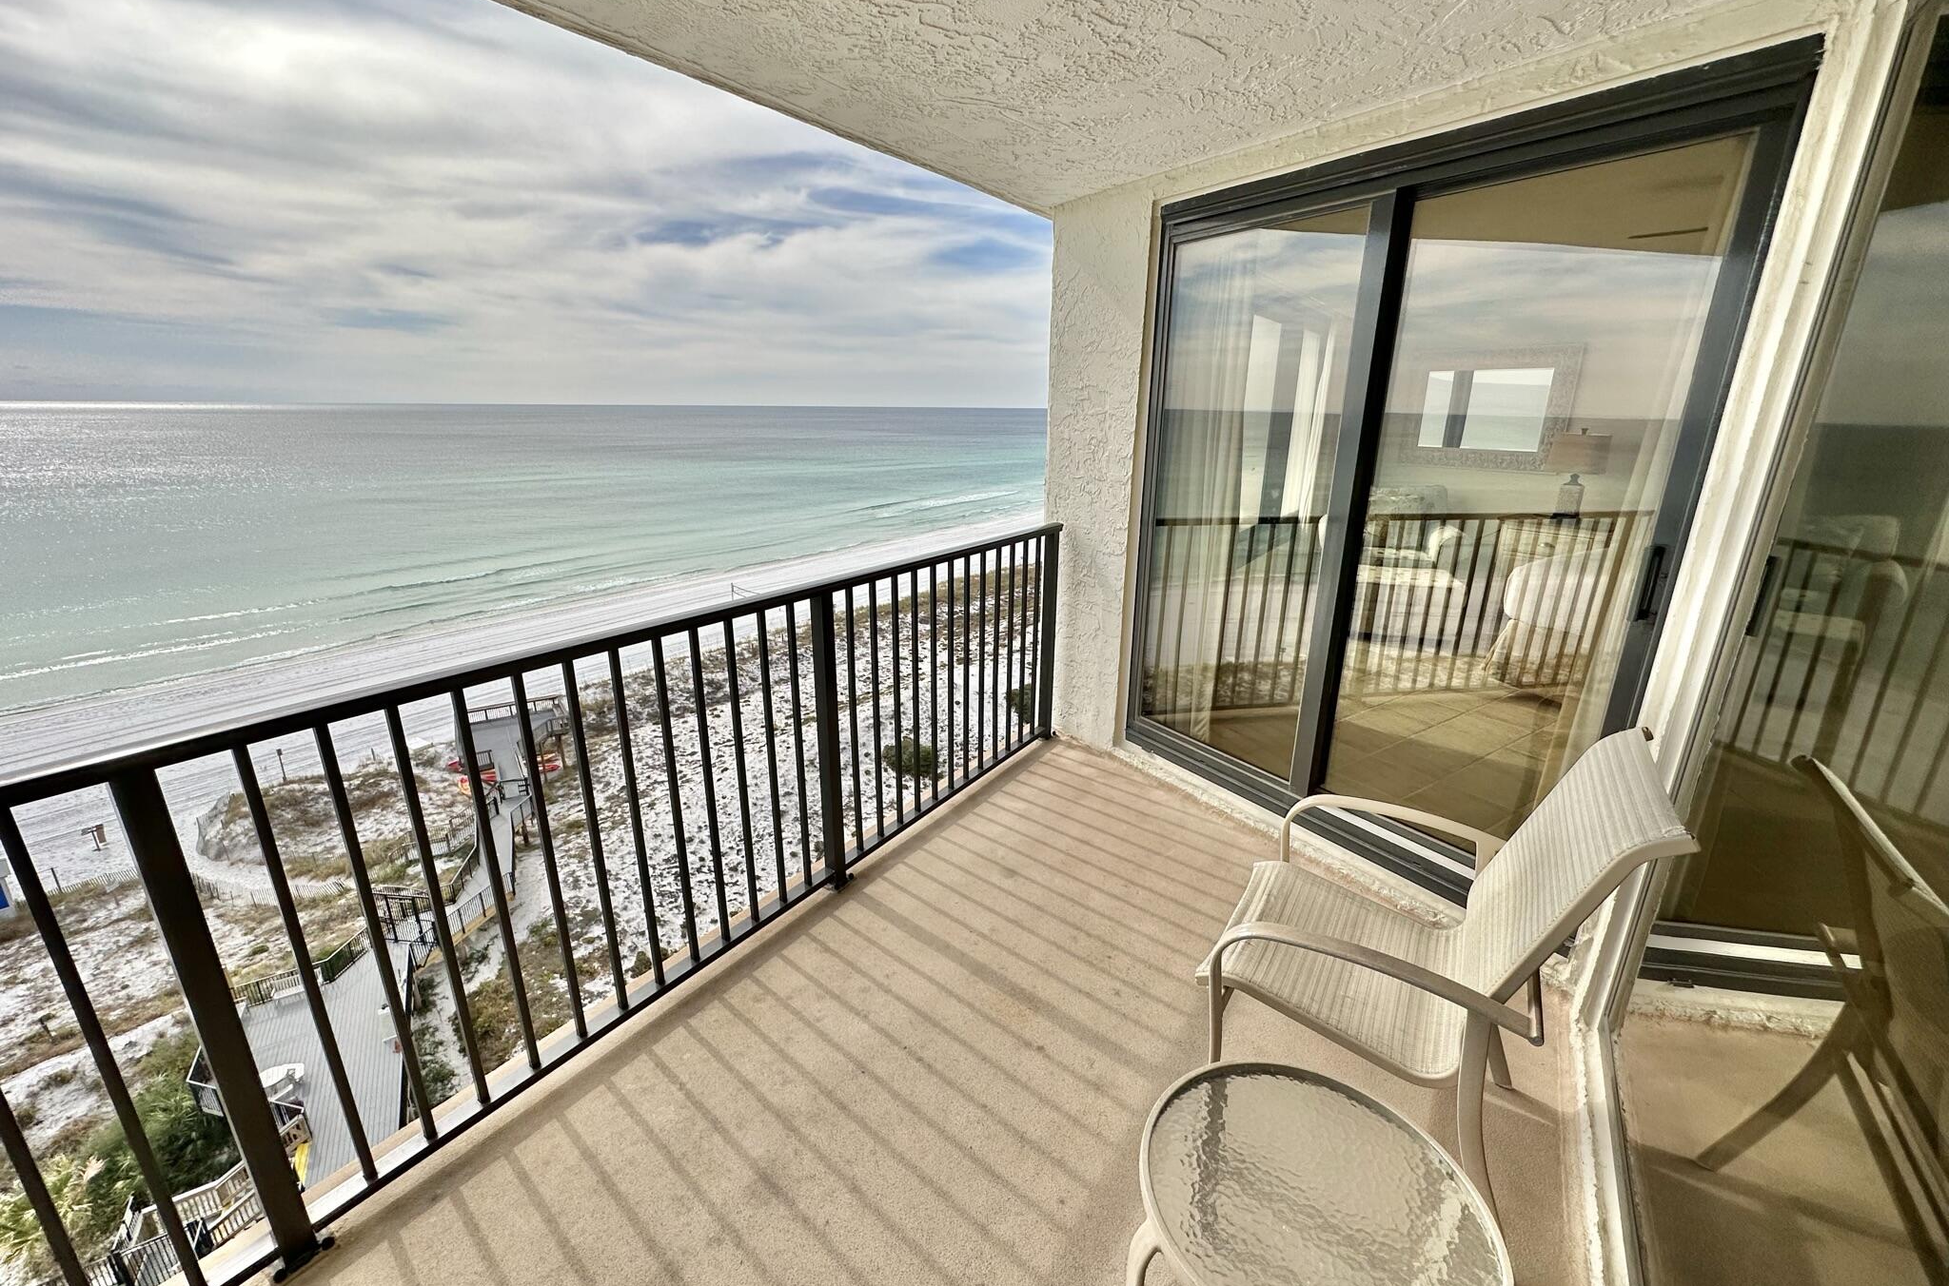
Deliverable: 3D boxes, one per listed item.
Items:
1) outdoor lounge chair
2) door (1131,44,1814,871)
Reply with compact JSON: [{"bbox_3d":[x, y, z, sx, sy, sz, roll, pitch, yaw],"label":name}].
[{"bbox_3d":[0.922,0.655,1.721,0.735,0.980,0.630,10,20,30],"label":"outdoor lounge chair"},{"bbox_3d":[1.265,-0.389,2.667,0.120,2.230,1.797,-11,20,-33],"label":"door"}]

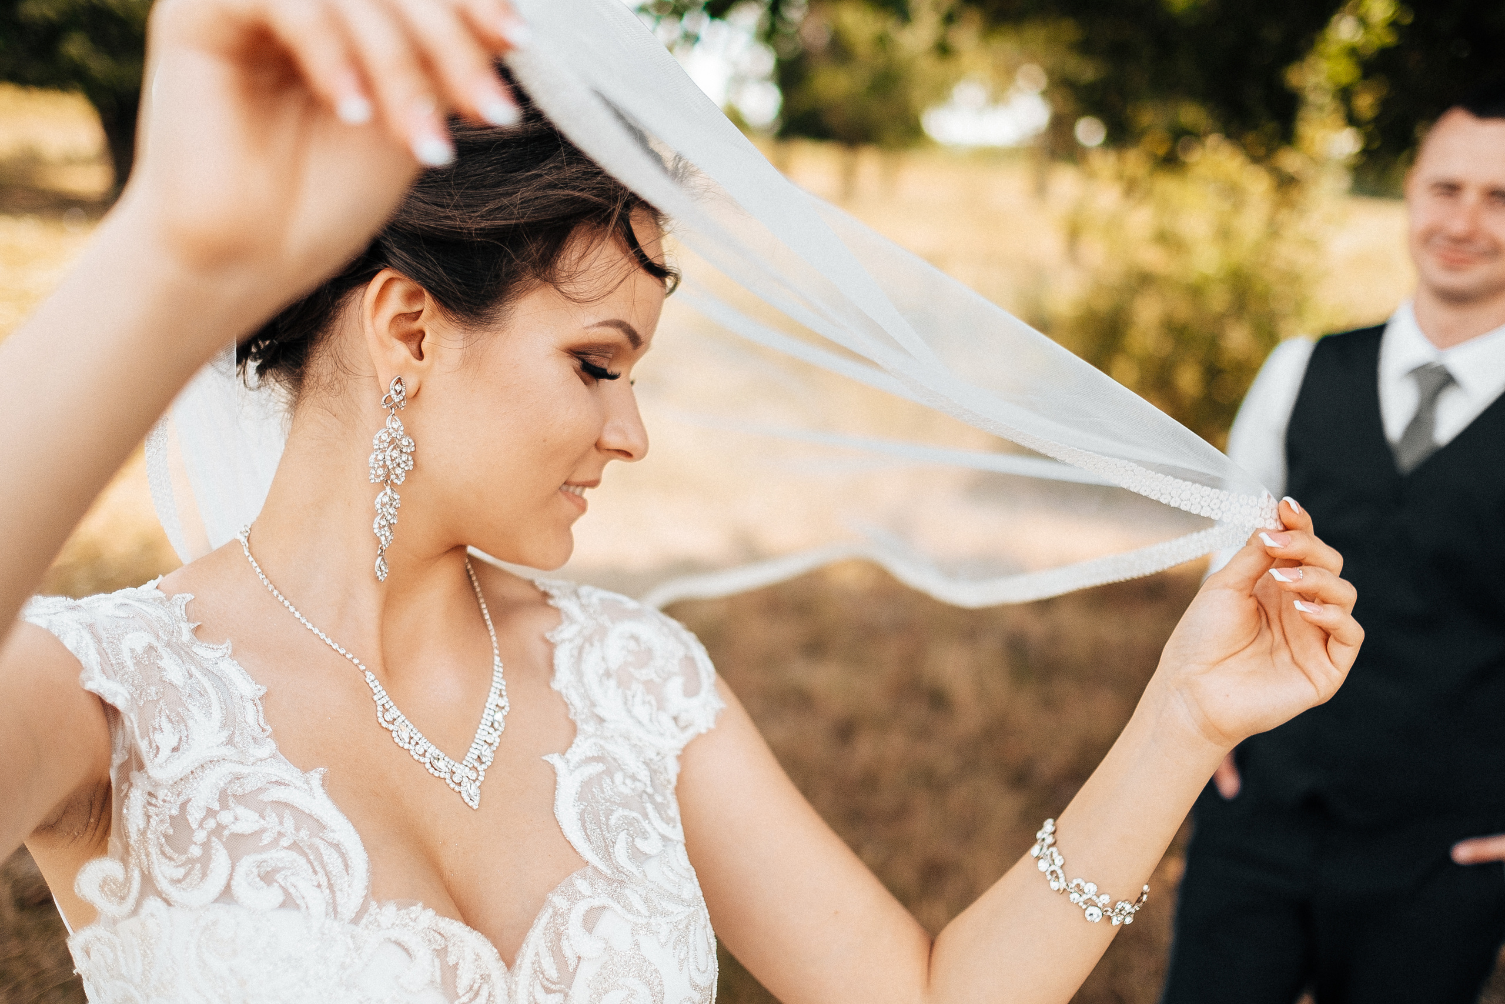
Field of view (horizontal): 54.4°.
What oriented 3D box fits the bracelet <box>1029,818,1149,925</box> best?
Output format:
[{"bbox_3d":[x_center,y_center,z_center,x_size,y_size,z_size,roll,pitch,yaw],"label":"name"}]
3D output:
[{"bbox_3d":[0.179,0.191,0.770,0.066,0.022,0.058,34,32,18],"label":"bracelet"}]

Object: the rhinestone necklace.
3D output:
[{"bbox_3d":[-0.185,0.080,0.771,0.130,0.118,0.143,-7,18,-41],"label":"rhinestone necklace"}]

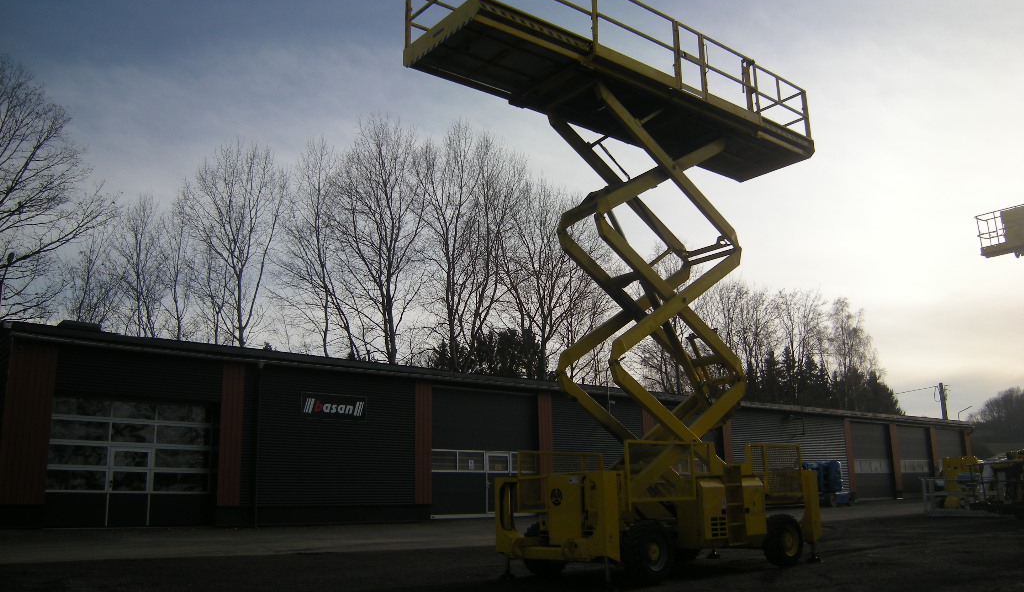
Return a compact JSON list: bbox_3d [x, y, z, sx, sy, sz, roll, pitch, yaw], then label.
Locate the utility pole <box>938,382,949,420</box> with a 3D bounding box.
[{"bbox_3d":[29.515,9.473,56.036,0.330,7.253,0.330,-8,-14,26],"label":"utility pole"}]

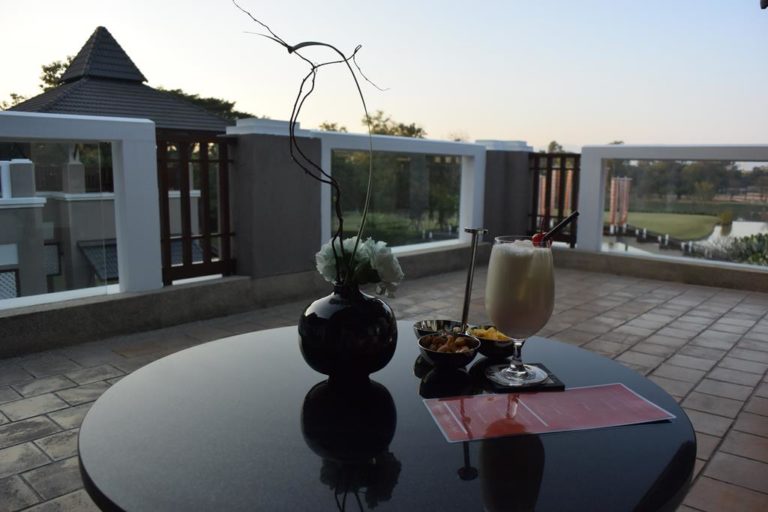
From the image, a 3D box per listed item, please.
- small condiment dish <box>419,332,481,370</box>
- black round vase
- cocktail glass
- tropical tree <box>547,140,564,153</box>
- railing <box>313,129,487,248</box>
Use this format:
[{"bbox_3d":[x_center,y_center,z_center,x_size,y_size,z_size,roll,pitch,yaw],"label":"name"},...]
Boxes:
[{"bbox_3d":[0.091,0.136,0.793,0.085,0.031,0.085,0,8,0],"label":"small condiment dish"},{"bbox_3d":[-0.046,0.098,0.740,0.127,0.118,0.127,0,8,0],"label":"black round vase"},{"bbox_3d":[0.173,0.066,0.730,0.087,0.174,0.087,0,8,0],"label":"cocktail glass"},{"bbox_3d":[25.308,-12.027,85.000,4.500,9.900,4.500,0,8,0],"label":"tropical tree"},{"bbox_3d":[0.235,-0.535,5.477,0.184,1.086,2.327,8,11,43],"label":"railing"}]

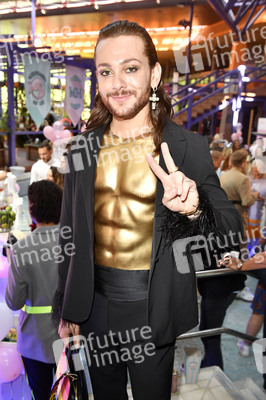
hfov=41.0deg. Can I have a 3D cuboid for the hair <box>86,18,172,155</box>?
[{"bbox_3d":[-0.009,-0.299,0.945,0.230,0.320,0.220,7,11,20],"label":"hair"}]

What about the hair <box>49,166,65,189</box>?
[{"bbox_3d":[-0.688,-0.184,3.350,0.220,0.270,0.190,0,11,-15],"label":"hair"}]

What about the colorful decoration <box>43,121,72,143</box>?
[{"bbox_3d":[-1.062,-0.964,5.000,0.420,0.310,0.360,4,11,6],"label":"colorful decoration"}]

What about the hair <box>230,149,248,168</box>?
[{"bbox_3d":[1.124,-0.438,3.750,0.170,0.200,0.200,13,15,42],"label":"hair"}]

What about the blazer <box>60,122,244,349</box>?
[{"bbox_3d":[0.048,0.098,1.100,0.560,0.720,0.380,7,12,22],"label":"blazer"}]

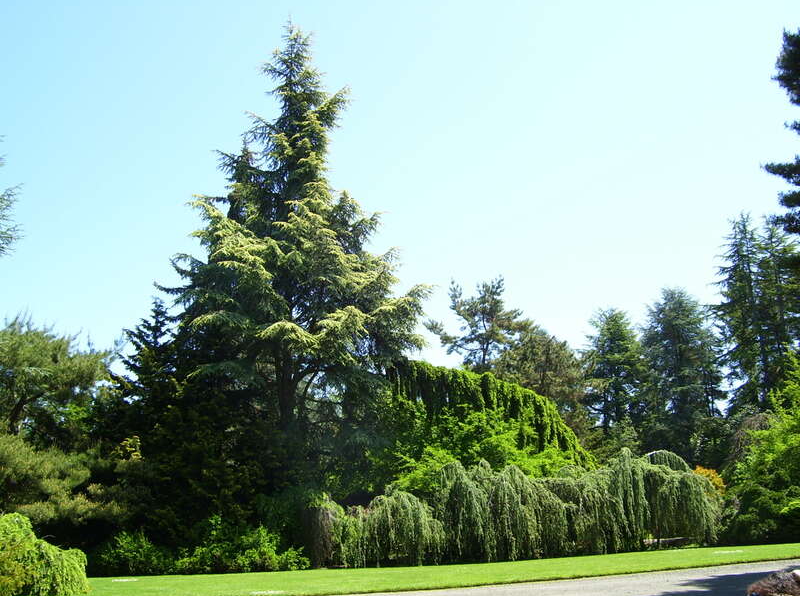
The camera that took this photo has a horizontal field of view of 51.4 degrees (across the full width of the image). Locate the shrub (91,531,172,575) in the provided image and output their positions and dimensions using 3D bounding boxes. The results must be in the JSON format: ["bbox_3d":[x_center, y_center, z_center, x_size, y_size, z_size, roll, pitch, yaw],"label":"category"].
[{"bbox_3d":[-6.440,6.161,20.105,2.000,1.050,1.800,0,-14,0],"label":"shrub"}]

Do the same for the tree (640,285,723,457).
[{"bbox_3d":[20.343,7.768,59.913,6.200,17.320,6.200,0,-14,0],"label":"tree"}]

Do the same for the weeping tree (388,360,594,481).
[{"bbox_3d":[3.457,6.070,32.501,8.200,7.260,6.500,0,-14,0],"label":"weeping tree"}]

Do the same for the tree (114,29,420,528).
[{"bbox_3d":[-4.401,-1.174,32.258,11.000,21.200,10.500,0,-14,0],"label":"tree"}]

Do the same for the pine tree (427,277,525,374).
[{"bbox_3d":[4.757,6.039,47.974,6.000,14.860,6.000,0,-14,0],"label":"pine tree"}]

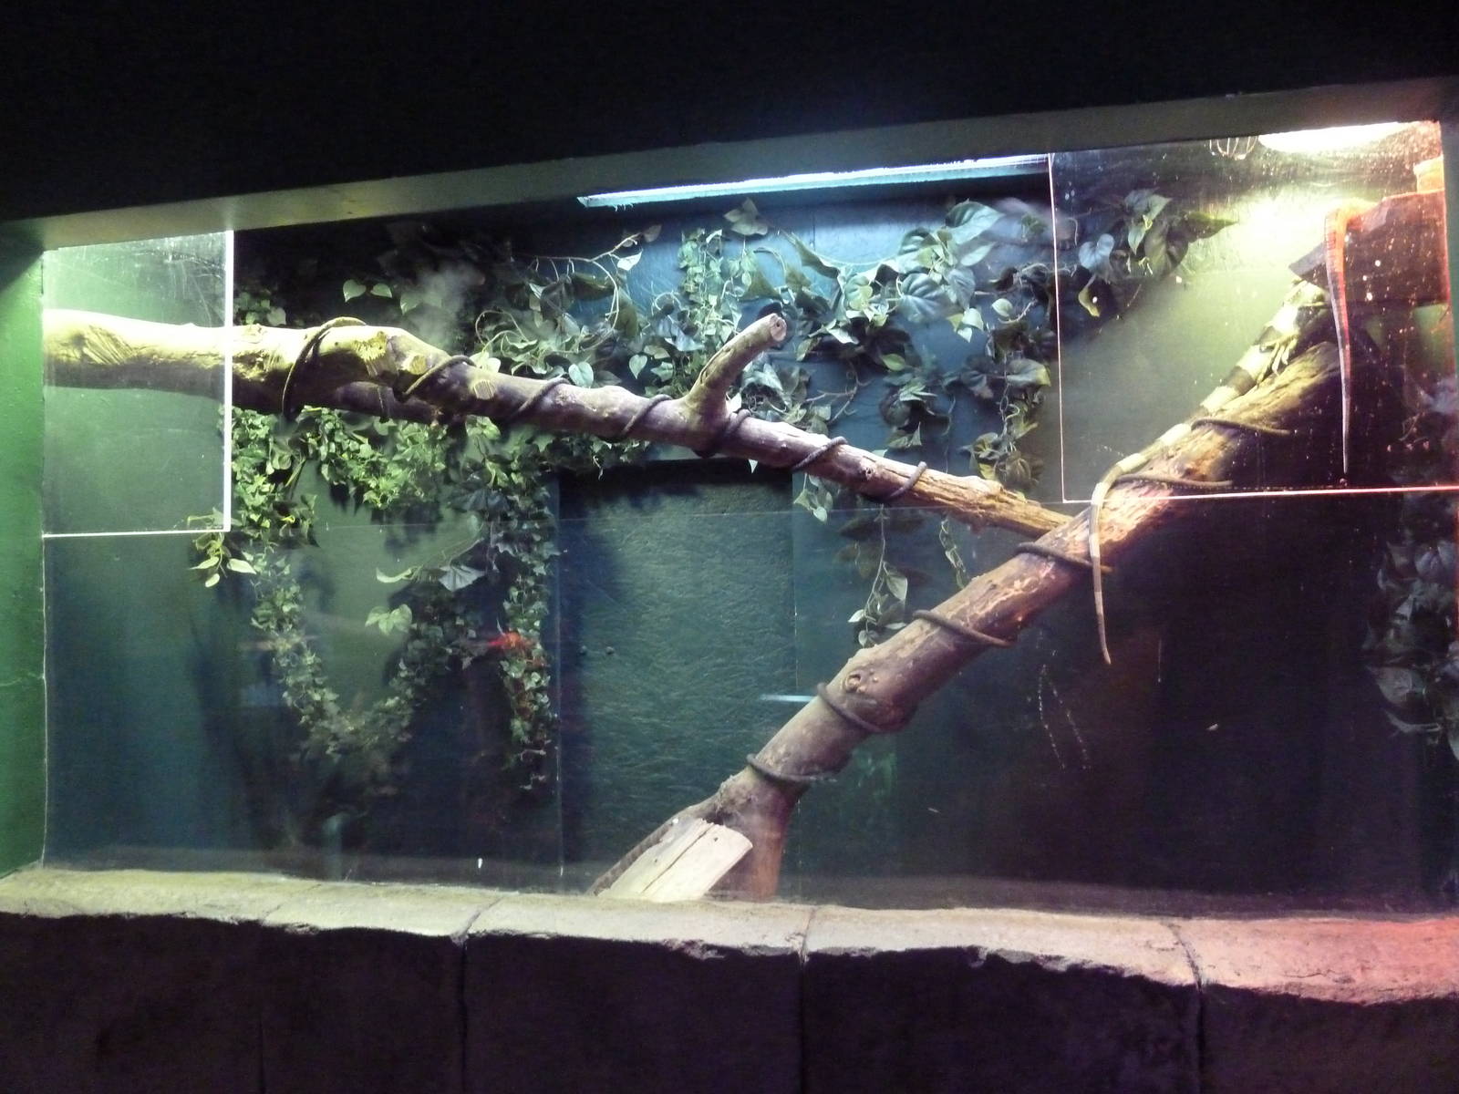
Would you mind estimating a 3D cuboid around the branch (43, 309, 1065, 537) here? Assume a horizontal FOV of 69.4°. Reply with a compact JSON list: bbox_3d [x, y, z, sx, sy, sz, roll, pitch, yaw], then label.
[{"bbox_3d":[-0.499,-0.402,2.570,2.674,0.425,0.310,8,-2,8],"label":"branch"}]

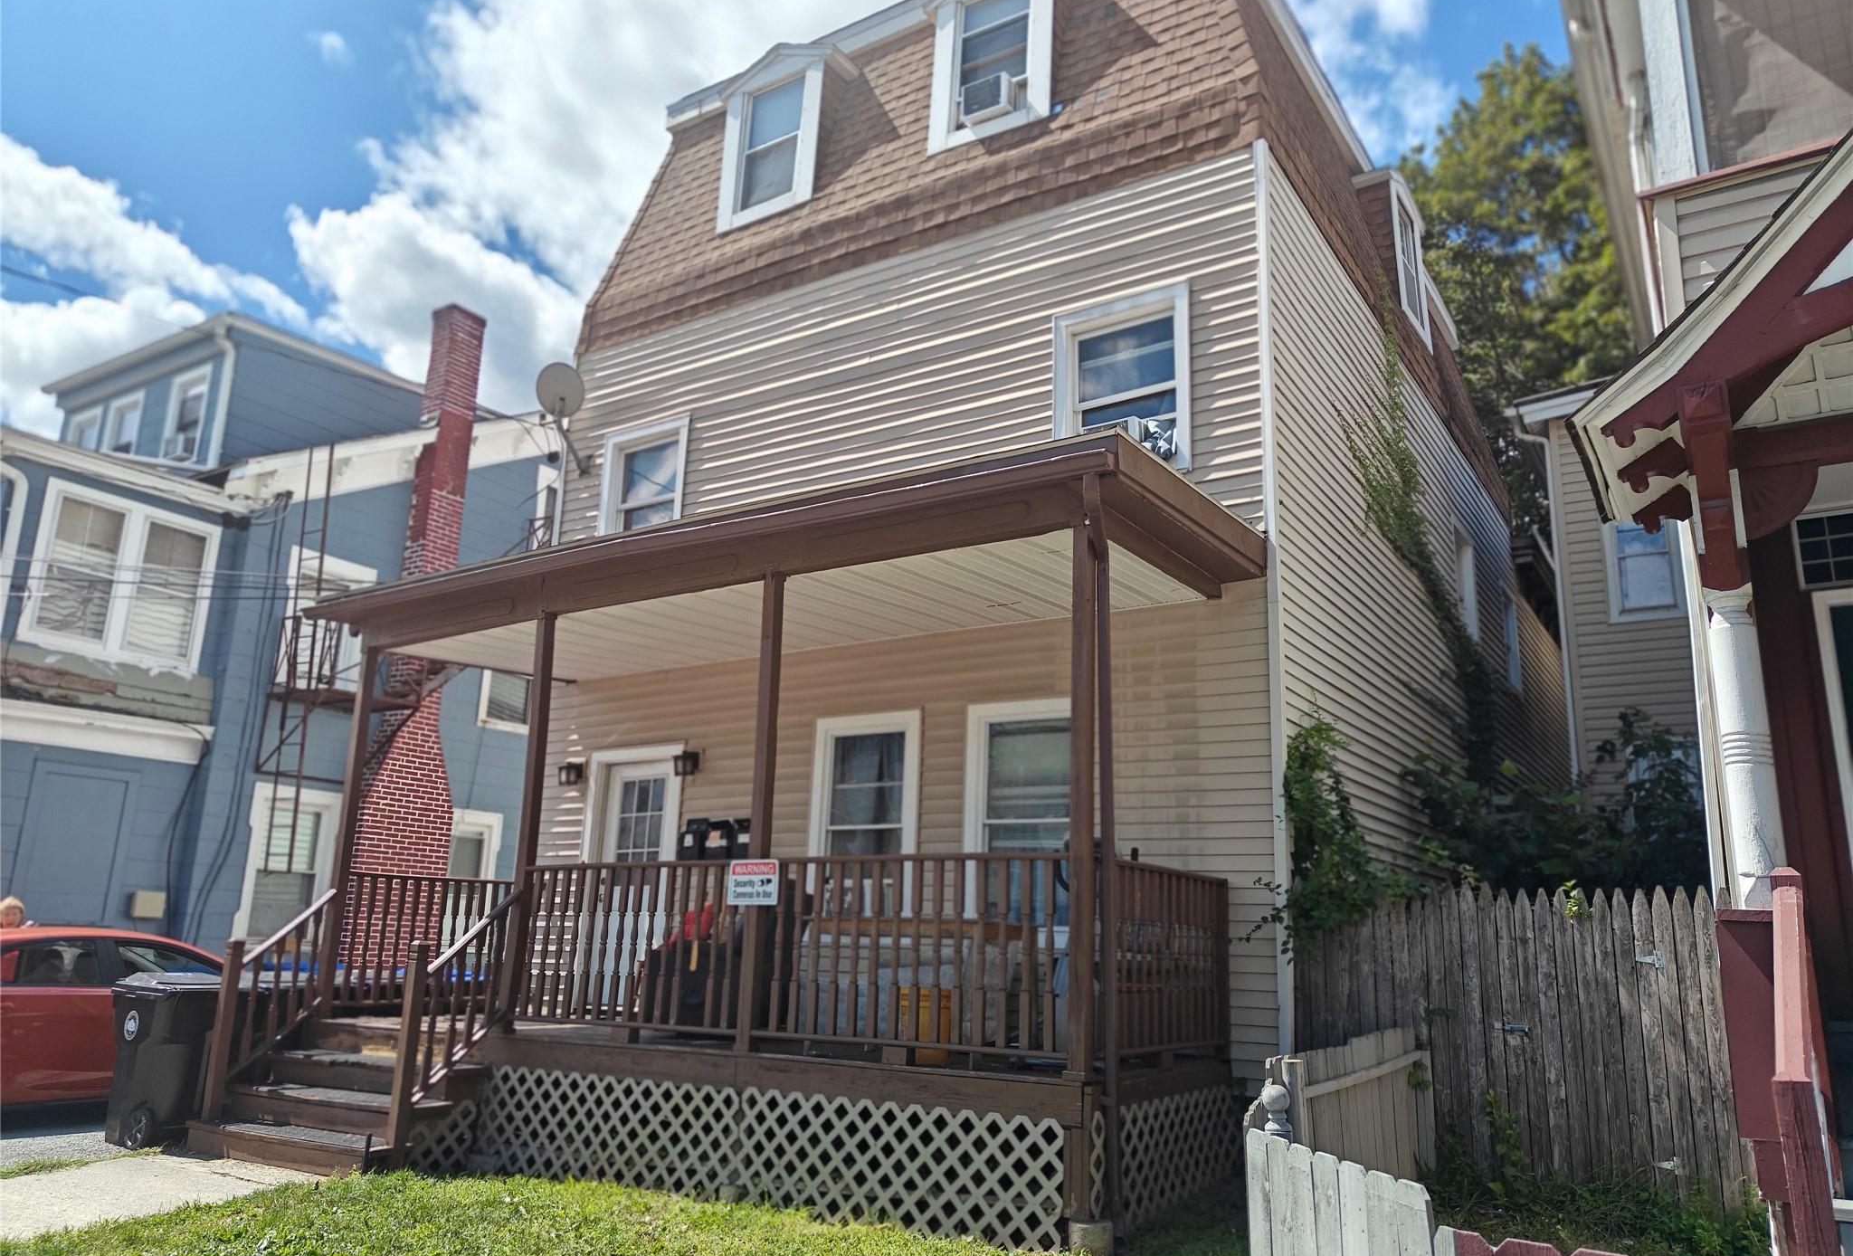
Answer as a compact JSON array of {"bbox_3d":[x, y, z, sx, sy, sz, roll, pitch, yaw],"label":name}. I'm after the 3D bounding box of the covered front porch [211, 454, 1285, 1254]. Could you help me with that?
[{"bbox_3d":[-1.556,1.453,8.470,6.950,4.120,2.640,-7,-17,33],"label":"covered front porch"}]

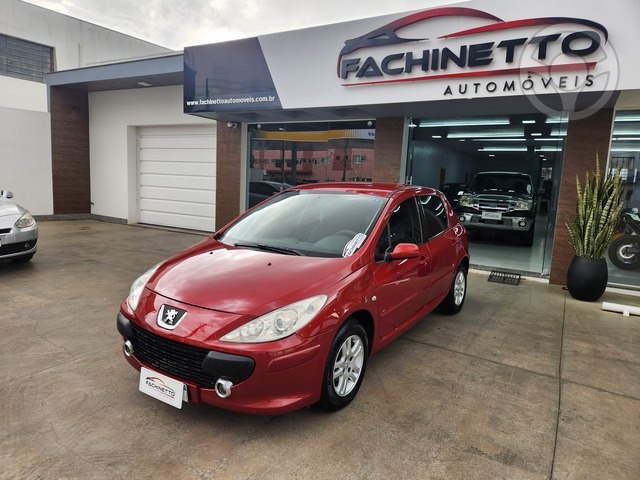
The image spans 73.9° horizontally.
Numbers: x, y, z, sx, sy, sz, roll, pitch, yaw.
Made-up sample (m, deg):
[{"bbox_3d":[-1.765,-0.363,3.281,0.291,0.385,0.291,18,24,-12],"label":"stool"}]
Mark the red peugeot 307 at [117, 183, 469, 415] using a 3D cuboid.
[{"bbox_3d":[0.206,0.185,4.221,1.800,1.510,4.210,8,10,33],"label":"red peugeot 307"}]

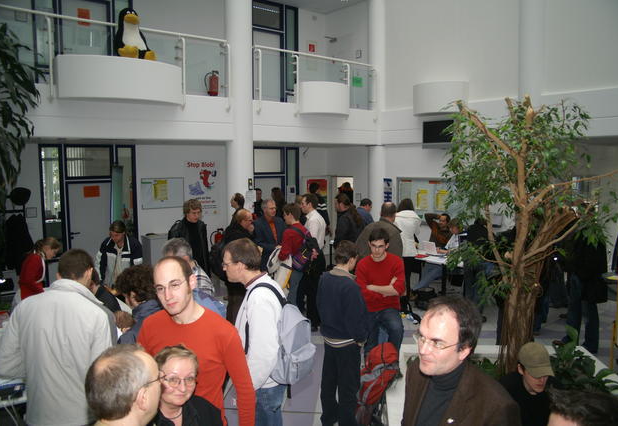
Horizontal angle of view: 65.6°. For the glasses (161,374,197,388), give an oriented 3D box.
[{"bbox_3d":[-0.505,0.627,1.856,0.137,0.045,0.130,-2,3,-20],"label":"glasses"}]

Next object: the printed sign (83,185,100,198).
[{"bbox_3d":[-4.184,-0.409,9.246,0.290,0.210,0.010,-4,7,-37],"label":"printed sign"}]

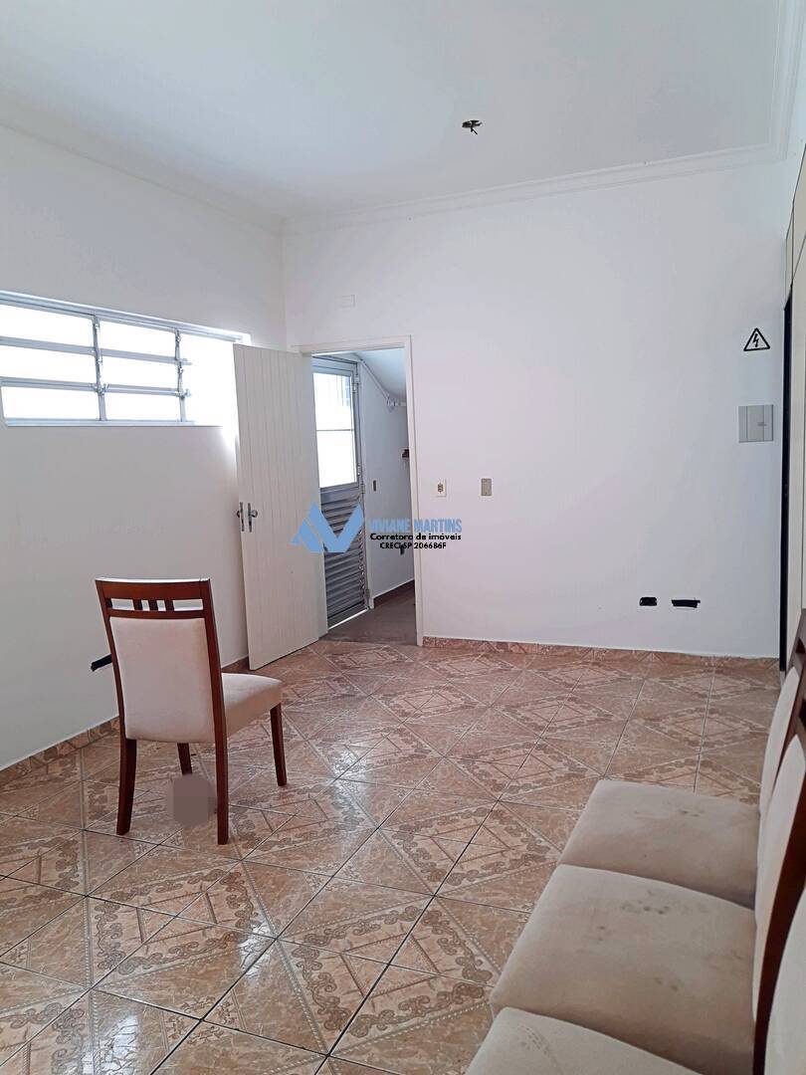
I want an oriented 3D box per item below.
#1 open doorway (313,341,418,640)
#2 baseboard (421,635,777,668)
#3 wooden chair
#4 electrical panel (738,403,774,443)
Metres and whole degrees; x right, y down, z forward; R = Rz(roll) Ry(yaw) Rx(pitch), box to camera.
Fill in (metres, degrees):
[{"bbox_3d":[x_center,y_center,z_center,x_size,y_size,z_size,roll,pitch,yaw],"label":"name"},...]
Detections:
[{"bbox_3d":[-0.282,-0.282,5.876,0.810,2.110,0.160,1,7,23],"label":"open doorway"},{"bbox_3d":[1.200,0.751,5.299,2.296,0.062,0.015,0,7,23],"label":"baseboard"},{"bbox_3d":[-0.812,0.606,3.223,0.466,0.985,0.571,-1,7,15],"label":"wooden chair"},{"bbox_3d":[2.071,-0.667,4.737,0.186,0.210,0.035,0,7,23],"label":"electrical panel"}]

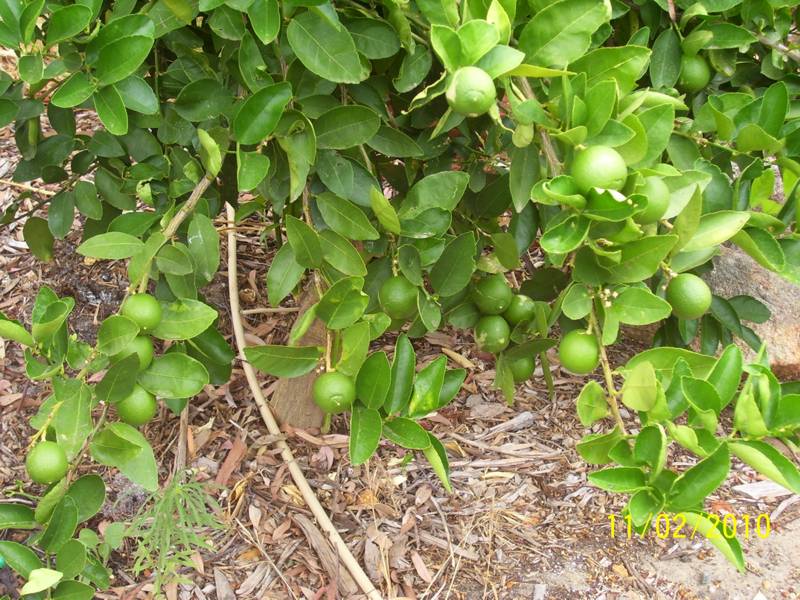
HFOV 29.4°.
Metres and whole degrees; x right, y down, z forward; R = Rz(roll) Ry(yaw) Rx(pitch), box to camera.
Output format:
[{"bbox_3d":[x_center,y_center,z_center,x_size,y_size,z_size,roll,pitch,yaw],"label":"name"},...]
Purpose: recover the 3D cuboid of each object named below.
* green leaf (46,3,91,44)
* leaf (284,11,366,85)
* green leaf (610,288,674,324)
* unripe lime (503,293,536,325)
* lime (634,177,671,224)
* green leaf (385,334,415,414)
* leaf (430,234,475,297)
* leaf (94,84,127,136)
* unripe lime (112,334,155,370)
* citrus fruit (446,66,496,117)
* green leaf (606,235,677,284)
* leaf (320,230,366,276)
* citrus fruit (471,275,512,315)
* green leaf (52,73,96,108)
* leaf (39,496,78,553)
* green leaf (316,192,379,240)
[{"bbox_3d":[-0.360,-0.300,1.660,0.063,0.018,0.036,-38,78,-18],"label":"green leaf"},{"bbox_3d":[-0.074,-0.247,1.500,0.053,0.014,0.108,-40,70,-14],"label":"leaf"},{"bbox_3d":[0.247,0.007,1.560,0.063,0.013,0.041,6,66,2],"label":"green leaf"},{"bbox_3d":[0.147,0.013,1.860,0.040,0.041,0.040,0,28,0],"label":"unripe lime"},{"bbox_3d":[0.250,-0.101,1.540,0.048,0.050,0.048,0,32,0],"label":"lime"},{"bbox_3d":[-0.001,0.077,1.580,0.030,0.084,0.020,3,-16,22],"label":"green leaf"},{"bbox_3d":[0.059,-0.039,1.680,0.047,0.018,0.079,24,76,13],"label":"leaf"},{"bbox_3d":[-0.315,-0.207,1.660,0.031,0.010,0.068,-26,72,-9],"label":"leaf"},{"bbox_3d":[-0.300,0.058,1.720,0.046,0.048,0.046,0,28,0],"label":"unripe lime"},{"bbox_3d":[0.076,-0.221,1.620,0.051,0.053,0.051,0,-6,0],"label":"citrus fruit"},{"bbox_3d":[0.261,-0.044,1.650,0.093,0.020,0.042,-29,72,-10],"label":"green leaf"},{"bbox_3d":[-0.063,-0.052,1.670,0.072,0.018,0.035,43,73,8],"label":"leaf"},{"bbox_3d":[0.104,-0.006,1.720,0.044,0.045,0.044,0,25,0],"label":"citrus fruit"},{"bbox_3d":[-0.358,-0.231,1.680,0.054,0.016,0.040,-29,64,-16],"label":"green leaf"},{"bbox_3d":[-0.372,0.244,1.660,0.034,0.013,0.067,20,75,15],"label":"leaf"},{"bbox_3d":[-0.060,-0.096,1.750,0.090,0.017,0.042,33,69,14],"label":"green leaf"}]

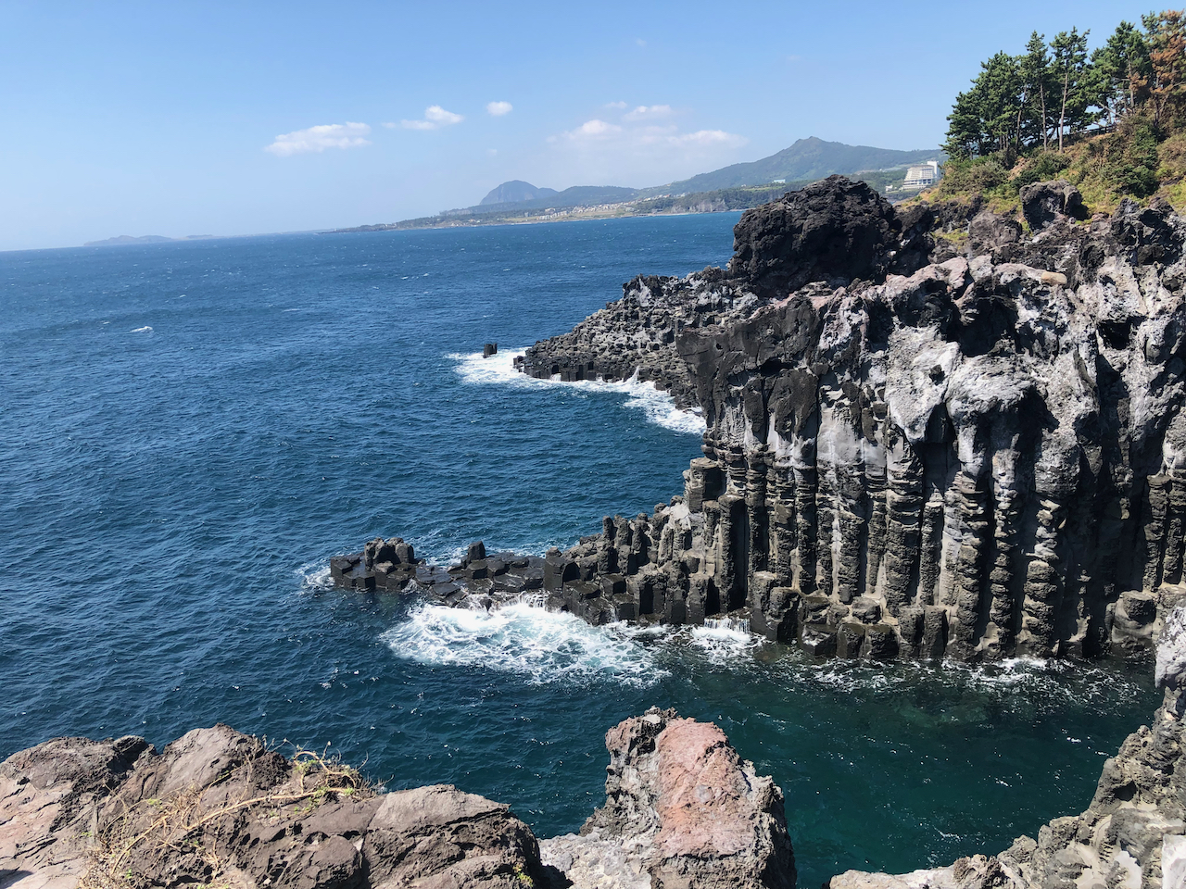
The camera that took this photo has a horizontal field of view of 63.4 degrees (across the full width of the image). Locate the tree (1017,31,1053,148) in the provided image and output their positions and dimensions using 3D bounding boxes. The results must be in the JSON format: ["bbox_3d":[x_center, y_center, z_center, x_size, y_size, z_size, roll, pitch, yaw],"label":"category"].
[{"bbox_3d":[38.518,-30.630,83.589,3.221,9.531,3.221,3,15,24],"label":"tree"}]

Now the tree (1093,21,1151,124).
[{"bbox_3d":[44.840,-31.245,81.346,4.627,8.016,4.627,4,15,28],"label":"tree"}]

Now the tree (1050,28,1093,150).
[{"bbox_3d":[40.672,-30.002,81.619,3.595,9.590,3.595,3,15,26],"label":"tree"}]

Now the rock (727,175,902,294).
[{"bbox_3d":[12.761,-11.923,55.308,9.425,6.361,9.000,0,14,13],"label":"rock"}]

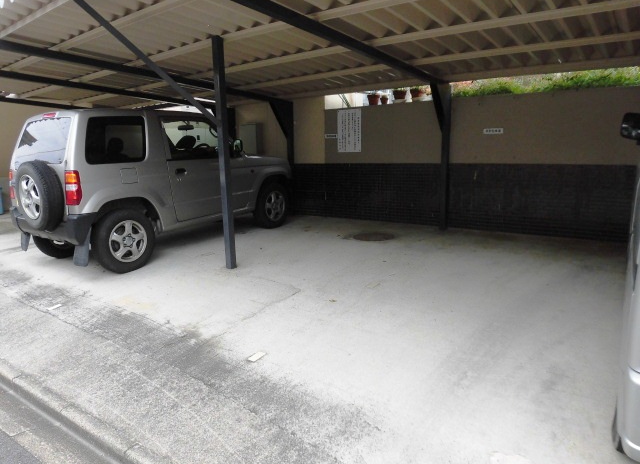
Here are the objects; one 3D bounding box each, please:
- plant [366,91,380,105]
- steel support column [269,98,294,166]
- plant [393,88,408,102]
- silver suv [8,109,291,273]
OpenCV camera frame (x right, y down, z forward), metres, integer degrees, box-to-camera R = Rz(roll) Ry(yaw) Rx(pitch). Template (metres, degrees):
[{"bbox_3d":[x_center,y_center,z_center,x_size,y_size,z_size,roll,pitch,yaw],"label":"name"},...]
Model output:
[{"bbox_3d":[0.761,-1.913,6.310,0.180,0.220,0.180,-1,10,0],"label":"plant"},{"bbox_3d":[-0.575,-1.083,6.800,0.085,1.817,0.509,6,13,35],"label":"steel support column"},{"bbox_3d":[1.094,-1.885,6.069,0.190,0.210,0.190,-1,10,0],"label":"plant"},{"bbox_3d":[-1.879,-0.660,5.641,1.480,1.630,3.400,6,15,34],"label":"silver suv"}]

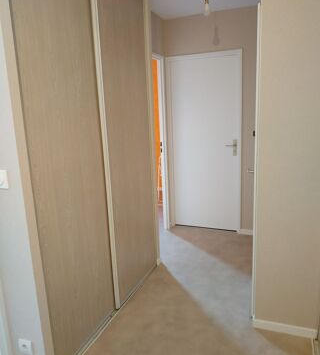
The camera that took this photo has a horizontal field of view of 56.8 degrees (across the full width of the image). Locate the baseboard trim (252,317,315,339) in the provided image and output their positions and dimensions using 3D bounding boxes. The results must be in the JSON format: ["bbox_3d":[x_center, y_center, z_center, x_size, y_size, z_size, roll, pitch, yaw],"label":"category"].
[{"bbox_3d":[0.798,0.969,1.902,0.371,0.066,0.017,2,12,20],"label":"baseboard trim"}]

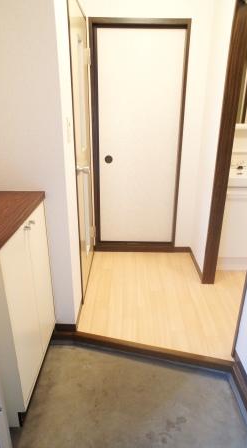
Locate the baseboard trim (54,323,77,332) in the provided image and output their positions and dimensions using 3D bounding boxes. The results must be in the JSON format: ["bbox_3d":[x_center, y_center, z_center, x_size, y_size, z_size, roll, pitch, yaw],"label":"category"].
[{"bbox_3d":[-0.361,0.647,1.867,0.140,0.060,0.020,1,22,1],"label":"baseboard trim"}]

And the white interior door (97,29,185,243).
[{"bbox_3d":[0.137,-0.655,2.599,0.690,1.780,0.040,1,22,1],"label":"white interior door"}]

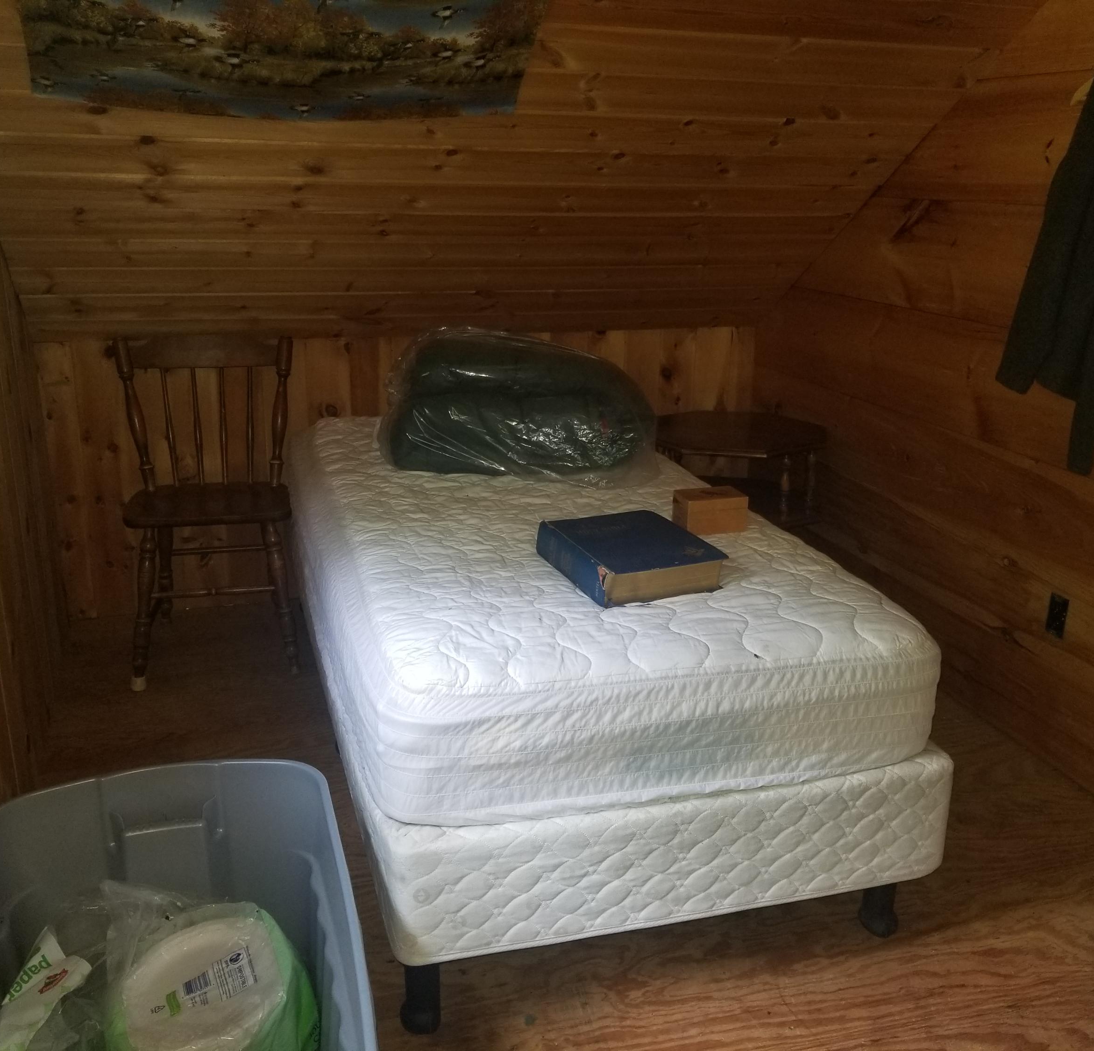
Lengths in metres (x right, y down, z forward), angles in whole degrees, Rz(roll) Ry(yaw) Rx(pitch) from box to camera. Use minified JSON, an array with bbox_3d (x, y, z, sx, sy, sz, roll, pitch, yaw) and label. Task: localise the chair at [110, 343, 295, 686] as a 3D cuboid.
[{"bbox_3d":[-0.960,-0.070,3.045,0.500,0.886,0.540,-4,18,-14],"label":"chair"}]

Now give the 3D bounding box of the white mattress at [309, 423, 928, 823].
[{"bbox_3d":[-0.058,0.037,2.510,0.980,0.240,1.890,-4,18,-16],"label":"white mattress"}]

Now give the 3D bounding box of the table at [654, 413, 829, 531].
[{"bbox_3d":[0.584,-0.021,3.471,0.610,0.580,0.610,5,18,12],"label":"table"}]

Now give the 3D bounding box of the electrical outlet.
[{"bbox_3d":[1.216,0.217,2.514,0.015,0.102,0.060,-4,18,-15],"label":"electrical outlet"}]

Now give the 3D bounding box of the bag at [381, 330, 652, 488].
[{"bbox_3d":[-0.065,-0.344,2.821,0.740,0.330,0.480,1,18,1],"label":"bag"}]

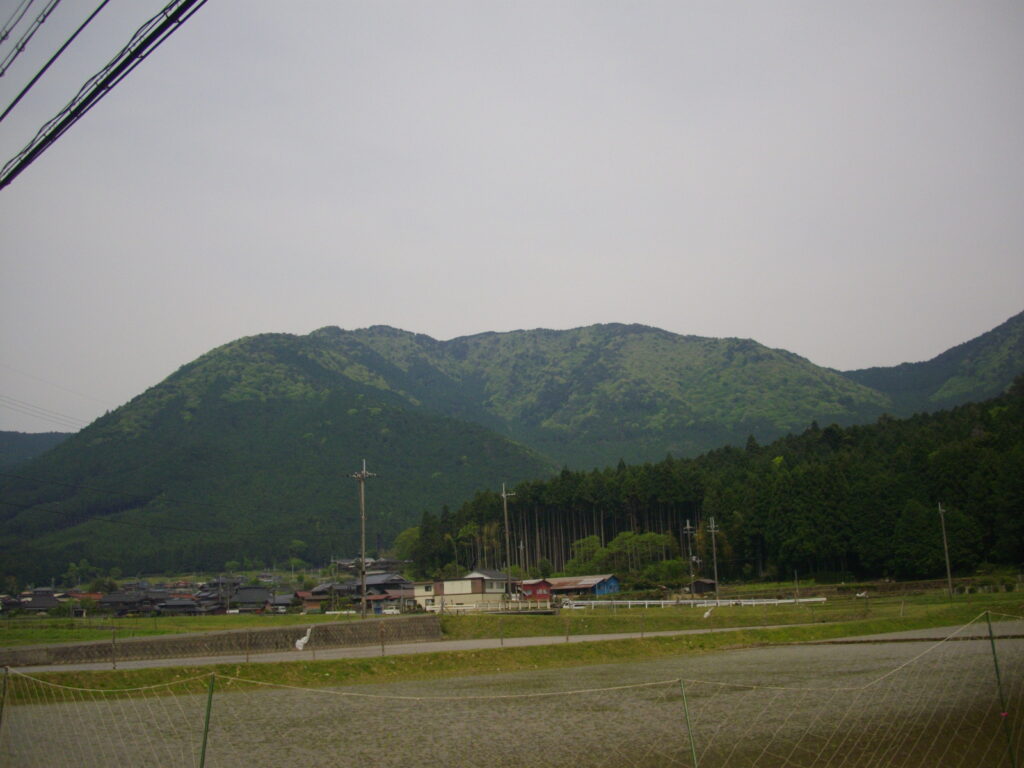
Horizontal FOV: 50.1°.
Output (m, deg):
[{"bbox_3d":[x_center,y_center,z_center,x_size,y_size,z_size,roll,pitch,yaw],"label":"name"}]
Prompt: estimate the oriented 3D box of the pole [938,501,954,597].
[{"bbox_3d":[54.784,21.074,138.000,0.800,12.100,0.600,-6,-10,21],"label":"pole"}]

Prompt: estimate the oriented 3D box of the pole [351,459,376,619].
[{"bbox_3d":[-11.940,12.344,88.000,1.950,12.670,0.550,-1,-10,-8],"label":"pole"}]

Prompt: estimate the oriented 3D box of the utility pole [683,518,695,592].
[{"bbox_3d":[29.191,28.171,180.000,1.750,11.870,0.600,-4,-10,9],"label":"utility pole"}]

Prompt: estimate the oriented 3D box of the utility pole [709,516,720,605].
[{"bbox_3d":[29.973,26.081,162.000,1.700,12.720,0.500,-4,-10,10],"label":"utility pole"}]

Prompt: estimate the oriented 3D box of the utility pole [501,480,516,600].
[{"bbox_3d":[-0.403,18.184,126.000,1.500,13.570,0.500,-2,-10,-1],"label":"utility pole"}]

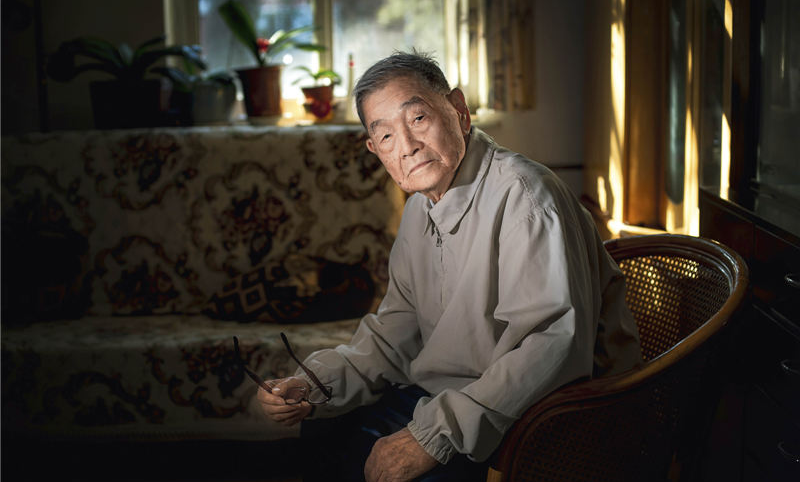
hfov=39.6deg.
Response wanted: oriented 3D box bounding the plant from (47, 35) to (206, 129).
[{"bbox_3d":[-0.887,-0.509,3.600,0.510,0.320,0.340,-1,7,4],"label":"plant"}]

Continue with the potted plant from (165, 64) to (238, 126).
[{"bbox_3d":[-0.653,-0.477,3.650,0.235,0.200,0.200,-1,7,4],"label":"potted plant"}]

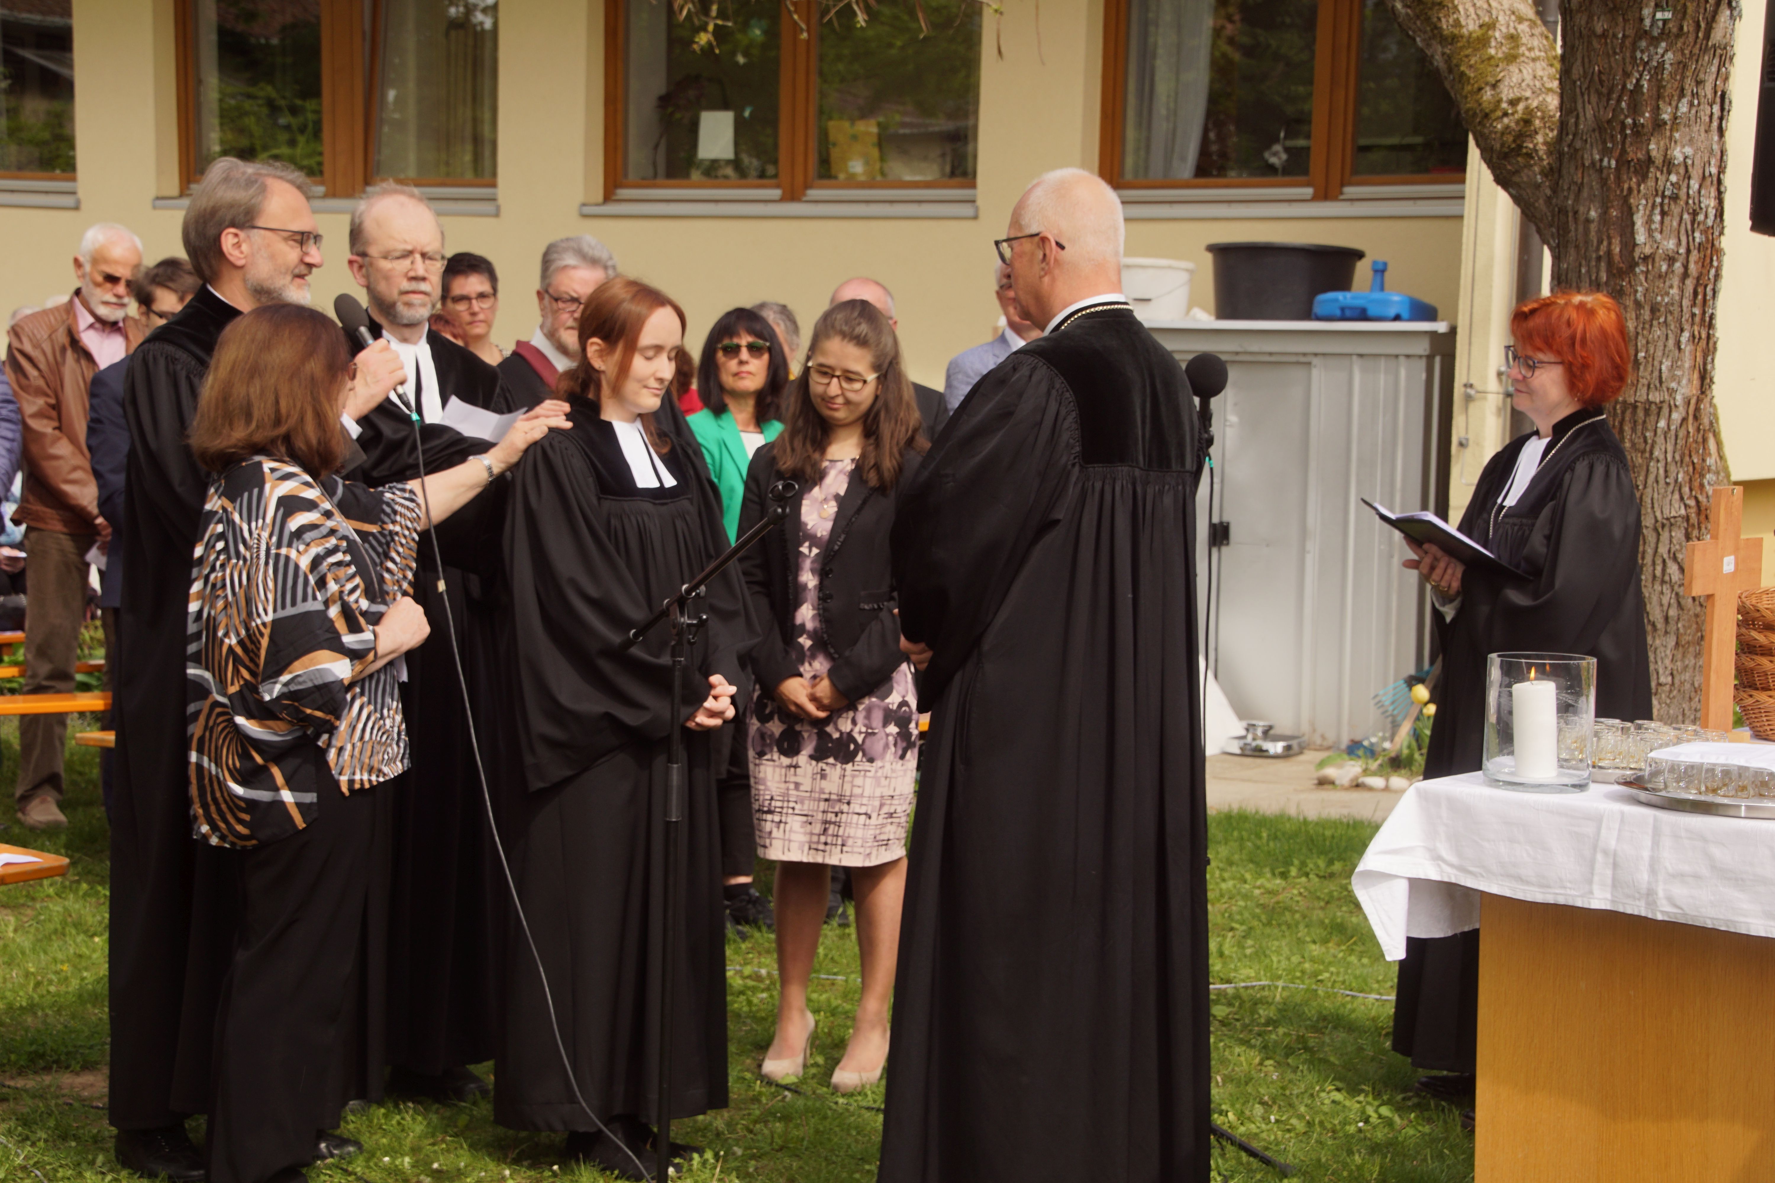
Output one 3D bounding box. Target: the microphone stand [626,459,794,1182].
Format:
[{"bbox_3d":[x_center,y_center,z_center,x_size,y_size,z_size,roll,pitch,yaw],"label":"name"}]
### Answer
[{"bbox_3d":[-0.329,0.471,6.253,0.580,1.325,0.560,2,6,3],"label":"microphone stand"}]

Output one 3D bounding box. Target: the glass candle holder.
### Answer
[{"bbox_3d":[1.050,0.207,5.939,0.176,0.199,0.176,1,6,0],"label":"glass candle holder"}]

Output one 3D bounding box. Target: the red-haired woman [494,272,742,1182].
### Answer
[{"bbox_3d":[-0.489,0.249,6.814,0.520,1.653,0.400,-4,8,-42],"label":"red-haired woman"}]

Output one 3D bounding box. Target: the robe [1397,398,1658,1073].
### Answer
[{"bbox_3d":[1.290,0.311,7.517,0.470,1.366,0.520,-2,6,-29],"label":"robe"}]

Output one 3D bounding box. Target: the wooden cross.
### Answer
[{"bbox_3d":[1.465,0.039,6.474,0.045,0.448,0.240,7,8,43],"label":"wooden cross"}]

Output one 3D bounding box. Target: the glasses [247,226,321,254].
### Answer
[{"bbox_3d":[-1.118,-0.645,6.770,0.140,0.046,0.142,7,6,4],"label":"glasses"}]

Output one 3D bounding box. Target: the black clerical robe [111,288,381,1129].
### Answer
[{"bbox_3d":[-1.190,0.225,6.859,0.490,1.572,0.560,2,6,2],"label":"black clerical robe"}]

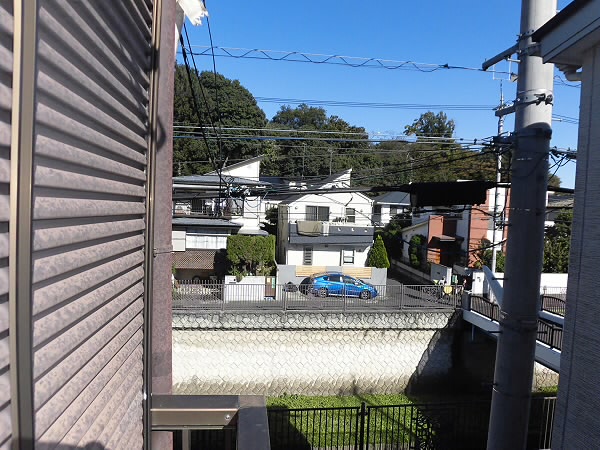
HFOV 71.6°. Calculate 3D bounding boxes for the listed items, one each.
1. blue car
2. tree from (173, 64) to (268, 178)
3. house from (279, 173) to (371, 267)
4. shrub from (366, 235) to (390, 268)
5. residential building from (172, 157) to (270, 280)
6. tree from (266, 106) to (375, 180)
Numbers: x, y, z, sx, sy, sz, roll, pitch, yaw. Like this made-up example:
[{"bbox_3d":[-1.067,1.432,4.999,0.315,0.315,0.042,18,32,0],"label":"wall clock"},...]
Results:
[{"bbox_3d":[2.735,3.846,27.251,4.450,1.500,1.750,2,2,-3],"label":"blue car"},{"bbox_3d":[-10.149,-10.545,49.669,13.000,16.500,12.000,2,2,-4],"label":"tree"},{"bbox_3d":[1.660,-0.204,32.711,6.200,8.500,8.200,2,2,-7],"label":"house"},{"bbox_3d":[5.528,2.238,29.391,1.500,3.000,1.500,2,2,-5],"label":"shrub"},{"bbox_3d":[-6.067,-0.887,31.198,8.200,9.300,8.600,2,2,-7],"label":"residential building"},{"bbox_3d":[2.604,-9.203,55.701,15.000,14.500,12.500,2,2,-4],"label":"tree"}]

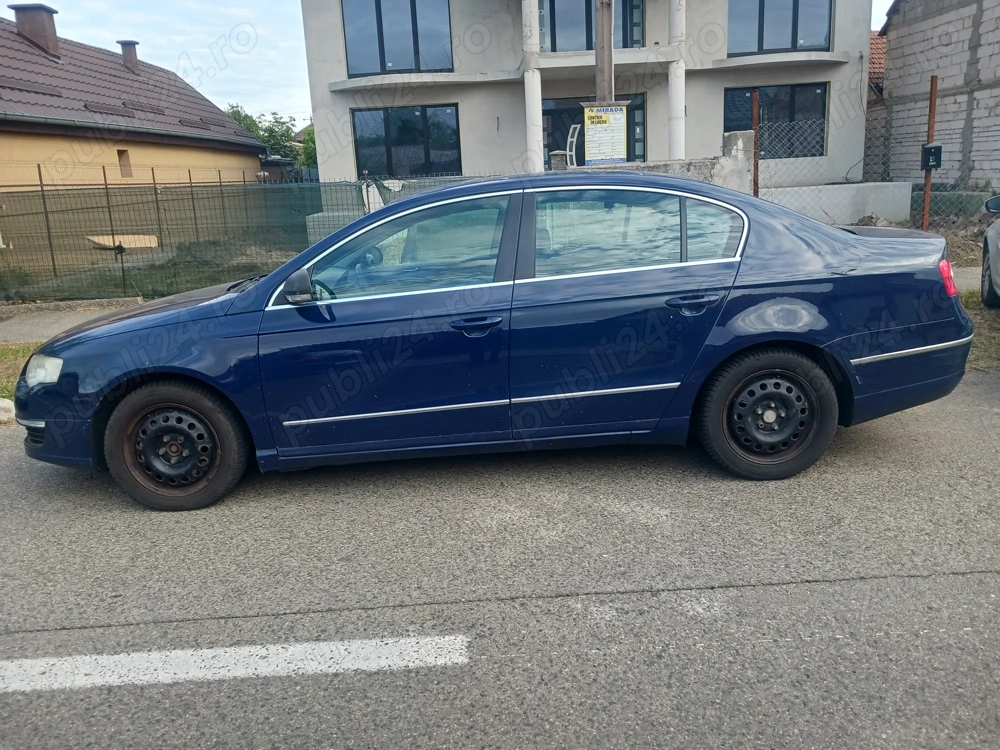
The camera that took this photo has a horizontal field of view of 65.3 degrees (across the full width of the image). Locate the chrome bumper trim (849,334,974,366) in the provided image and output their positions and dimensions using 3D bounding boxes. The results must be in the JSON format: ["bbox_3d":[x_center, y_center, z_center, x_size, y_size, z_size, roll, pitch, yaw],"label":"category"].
[{"bbox_3d":[1.886,-0.115,3.528,0.670,0.045,0.140,-8,12,-9],"label":"chrome bumper trim"}]

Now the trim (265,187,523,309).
[{"bbox_3d":[-0.462,-0.564,3.476,1.165,0.510,0.075,-3,-14,0],"label":"trim"}]

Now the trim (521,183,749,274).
[{"bbox_3d":[0.594,-0.654,3.469,1.020,0.410,0.080,-3,-14,0],"label":"trim"}]

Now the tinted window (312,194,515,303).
[{"bbox_3d":[-0.387,-0.566,3.477,0.900,0.455,0.050,-3,-14,0],"label":"tinted window"}]

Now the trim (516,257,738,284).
[{"bbox_3d":[0.558,-0.460,3.412,0.990,0.026,0.030,-6,12,1],"label":"trim"}]

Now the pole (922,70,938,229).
[{"bbox_3d":[6.405,-3.177,11.665,0.095,2.450,0.095,-3,12,0],"label":"pole"}]

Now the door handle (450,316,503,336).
[{"bbox_3d":[-0.101,-0.211,3.392,0.232,0.080,0.055,-6,12,1],"label":"door handle"}]

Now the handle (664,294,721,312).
[{"bbox_3d":[0.831,-0.310,3.381,0.240,0.080,0.055,-5,12,0],"label":"handle"}]

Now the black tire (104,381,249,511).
[{"bbox_3d":[-1.481,0.319,3.614,0.622,0.620,0.205,-3,12,0],"label":"black tire"}]

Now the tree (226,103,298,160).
[{"bbox_3d":[-11.660,-10.360,38.680,4.200,5.900,4.000,-2,13,0],"label":"tree"}]

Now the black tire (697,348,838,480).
[{"bbox_3d":[1.224,0.172,3.613,0.622,0.620,0.205,-3,12,0],"label":"black tire"}]

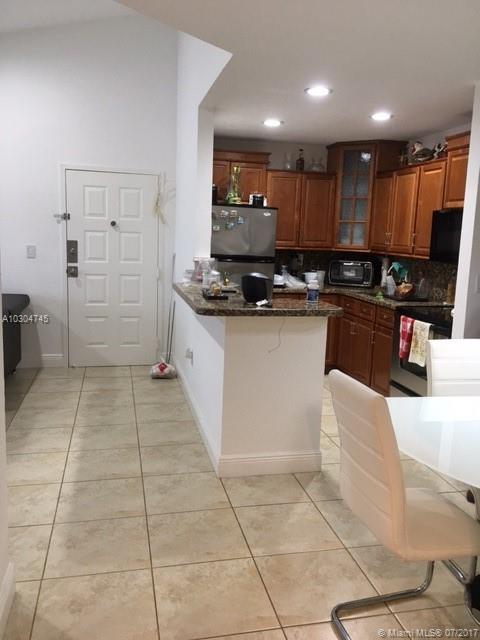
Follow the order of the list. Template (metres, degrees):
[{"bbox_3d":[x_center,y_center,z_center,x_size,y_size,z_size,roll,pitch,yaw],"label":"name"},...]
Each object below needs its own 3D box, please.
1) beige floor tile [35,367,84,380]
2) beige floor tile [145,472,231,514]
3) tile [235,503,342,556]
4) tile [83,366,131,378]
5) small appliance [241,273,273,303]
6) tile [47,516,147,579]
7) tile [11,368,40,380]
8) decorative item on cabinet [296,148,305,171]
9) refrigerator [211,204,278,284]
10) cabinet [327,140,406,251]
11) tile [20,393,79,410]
[{"bbox_3d":[-1.792,0.547,5.433,0.446,0.010,0.446,0,9,-13],"label":"beige floor tile"},{"bbox_3d":[-0.315,0.987,3.065,0.455,0.010,0.451,-1,9,-13],"label":"beige floor tile"},{"bbox_3d":[0.231,1.042,2.693,0.446,0.010,0.446,0,9,-13],"label":"tile"},{"bbox_3d":[-1.361,0.553,5.568,0.450,0.012,0.450,0,9,-13],"label":"tile"},{"bbox_3d":[0.090,-0.203,3.406,0.165,0.180,0.200,-1,9,-13],"label":"small appliance"},{"bbox_3d":[-0.655,1.056,2.510,0.450,0.012,0.450,0,9,-13],"label":"tile"},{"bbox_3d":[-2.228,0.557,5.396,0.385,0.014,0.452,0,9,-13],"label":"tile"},{"bbox_3d":[0.606,-1.604,5.409,0.080,0.230,0.080,-1,9,-13],"label":"decorative item on cabinet"},{"bbox_3d":[-0.115,-0.274,5.531,0.755,1.710,0.750,0,9,-13],"label":"refrigerator"},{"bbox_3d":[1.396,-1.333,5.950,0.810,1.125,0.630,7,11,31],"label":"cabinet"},{"bbox_3d":[-1.591,0.691,4.564,0.446,0.010,0.446,0,9,-13],"label":"tile"}]

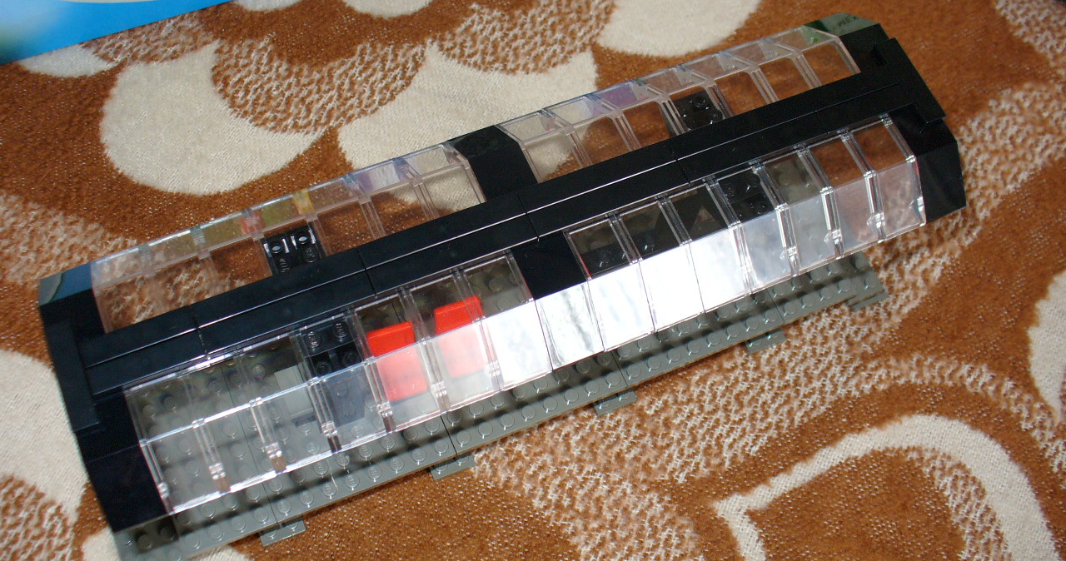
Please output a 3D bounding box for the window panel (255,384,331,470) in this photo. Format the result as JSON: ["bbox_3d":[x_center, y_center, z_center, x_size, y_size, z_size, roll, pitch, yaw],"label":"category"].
[{"bbox_3d":[-0.062,0.038,0.302,0.016,0.003,0.021,-20,109,-13],"label":"window panel"}]

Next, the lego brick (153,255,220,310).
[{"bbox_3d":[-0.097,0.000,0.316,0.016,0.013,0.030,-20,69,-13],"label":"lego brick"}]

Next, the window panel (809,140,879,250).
[{"bbox_3d":[0.093,-0.027,0.344,0.016,0.015,0.035,-20,69,-13],"label":"window panel"}]

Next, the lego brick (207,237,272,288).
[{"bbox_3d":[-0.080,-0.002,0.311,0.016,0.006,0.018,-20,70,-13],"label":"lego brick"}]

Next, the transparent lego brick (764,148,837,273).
[{"bbox_3d":[0.078,-0.022,0.339,0.016,0.017,0.036,-20,70,-13],"label":"transparent lego brick"}]

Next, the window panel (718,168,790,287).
[{"bbox_3d":[0.065,-0.016,0.337,0.016,0.015,0.035,-20,69,-13],"label":"window panel"}]

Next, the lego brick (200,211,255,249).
[{"bbox_3d":[-0.087,-0.013,0.324,0.016,0.003,0.022,-20,28,-13],"label":"lego brick"}]

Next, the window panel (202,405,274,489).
[{"bbox_3d":[-0.077,0.044,0.298,0.016,0.003,0.022,-20,110,-13],"label":"window panel"}]

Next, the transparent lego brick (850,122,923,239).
[{"bbox_3d":[0.107,-0.032,0.347,0.016,0.015,0.035,-20,69,-13],"label":"transparent lego brick"}]

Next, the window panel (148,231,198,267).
[{"bbox_3d":[-0.101,-0.007,0.321,0.016,0.003,0.022,-20,28,-13],"label":"window panel"}]

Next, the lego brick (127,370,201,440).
[{"bbox_3d":[-0.096,0.034,0.295,0.016,0.003,0.016,-20,69,-13],"label":"lego brick"}]

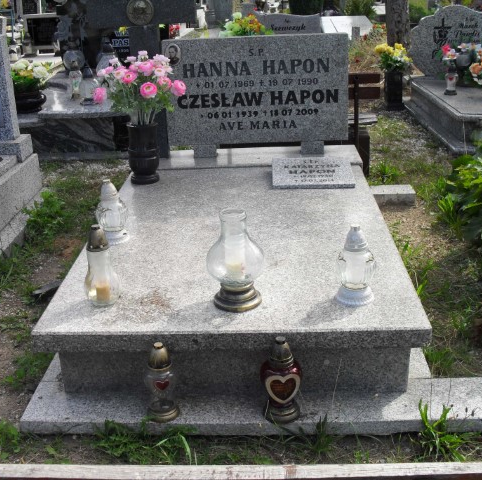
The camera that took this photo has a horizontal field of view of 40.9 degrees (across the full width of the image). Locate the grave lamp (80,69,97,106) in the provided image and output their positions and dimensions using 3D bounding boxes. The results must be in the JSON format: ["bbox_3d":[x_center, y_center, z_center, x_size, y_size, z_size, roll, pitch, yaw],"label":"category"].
[{"bbox_3d":[-1.192,-1.189,5.054,0.141,0.266,0.141,-7,24,-12],"label":"grave lamp"}]

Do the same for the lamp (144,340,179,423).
[{"bbox_3d":[-0.246,0.425,1.967,0.100,0.244,0.100,-8,24,-13],"label":"lamp"}]

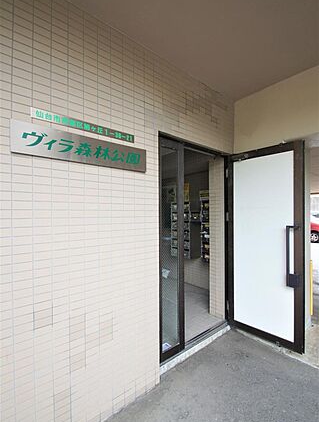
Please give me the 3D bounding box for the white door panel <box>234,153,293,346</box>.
[{"bbox_3d":[1.134,0.361,2.210,0.619,1.931,0.025,0,0,42],"label":"white door panel"}]

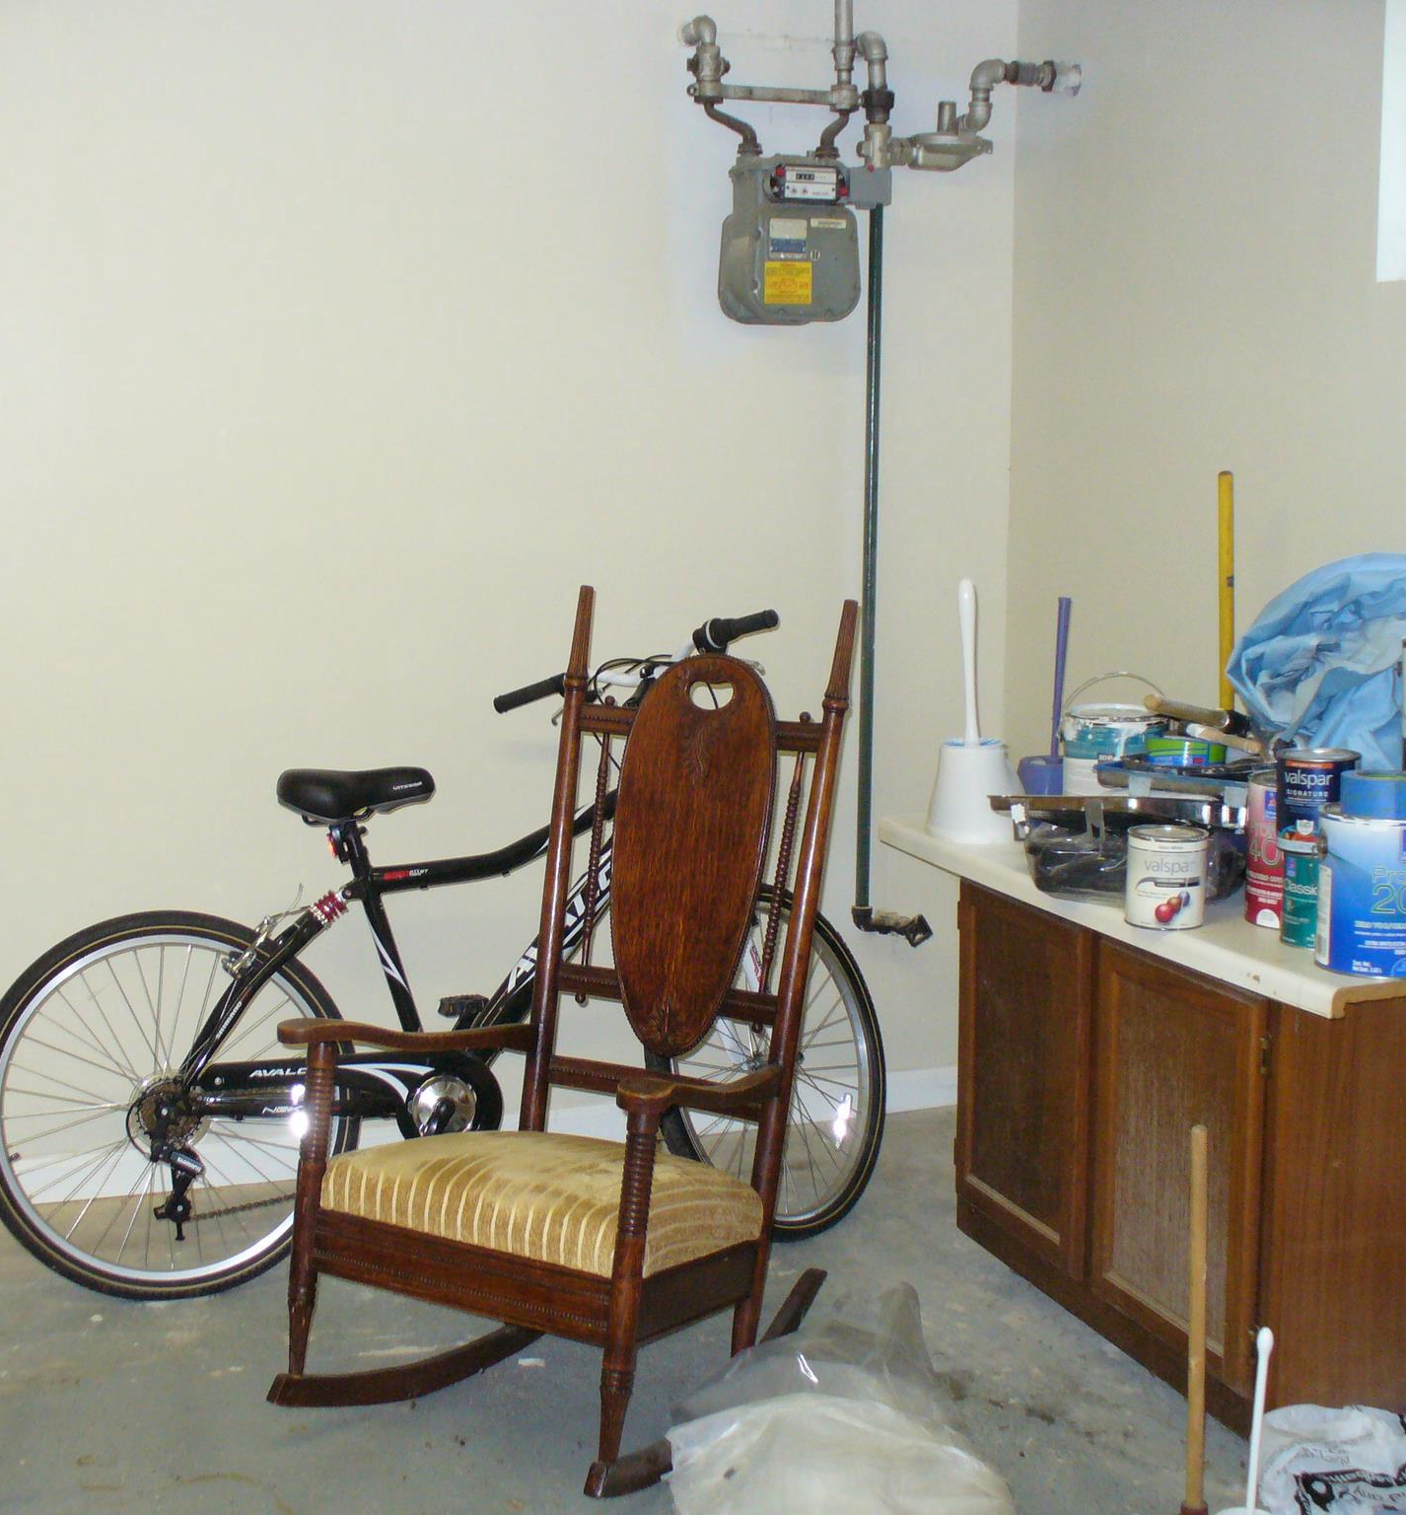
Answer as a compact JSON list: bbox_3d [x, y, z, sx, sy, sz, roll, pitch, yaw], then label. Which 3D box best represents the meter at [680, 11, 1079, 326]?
[{"bbox_3d":[0.348,-1.144,4.273,0.740,0.580,0.300,-3,9,-18],"label":"meter"}]

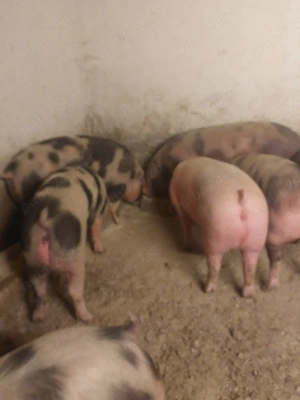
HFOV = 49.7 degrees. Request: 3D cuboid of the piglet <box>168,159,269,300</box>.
[{"bbox_3d":[0.281,0.068,1.860,0.300,0.560,0.930,-4,19,-10],"label":"piglet"}]

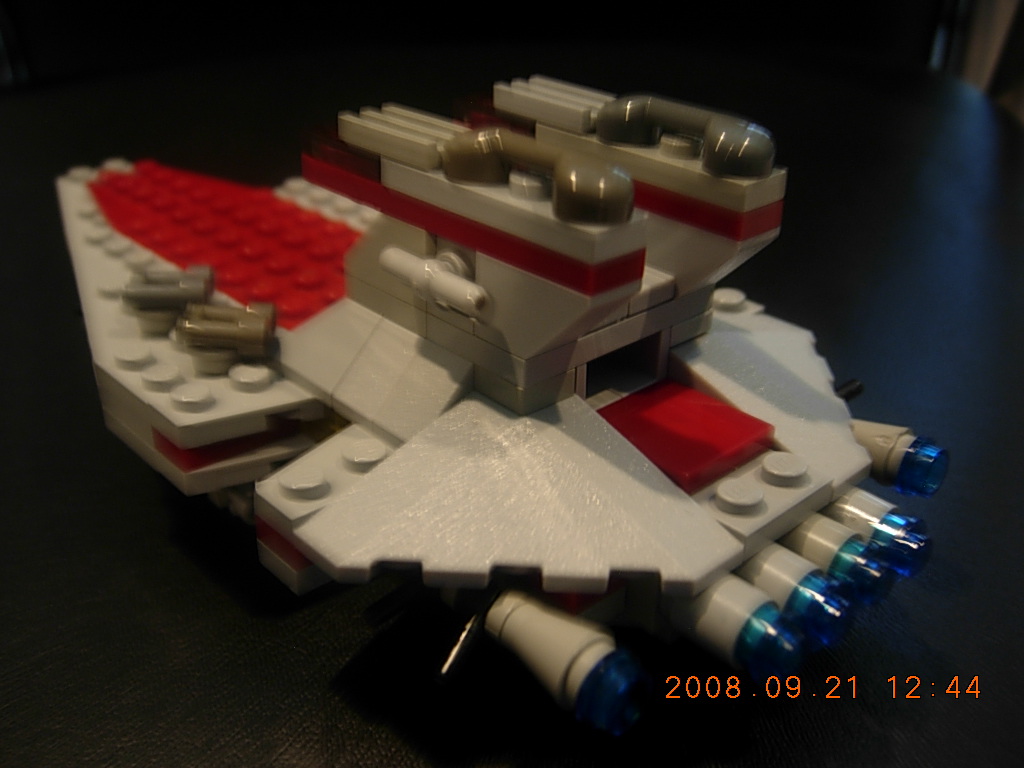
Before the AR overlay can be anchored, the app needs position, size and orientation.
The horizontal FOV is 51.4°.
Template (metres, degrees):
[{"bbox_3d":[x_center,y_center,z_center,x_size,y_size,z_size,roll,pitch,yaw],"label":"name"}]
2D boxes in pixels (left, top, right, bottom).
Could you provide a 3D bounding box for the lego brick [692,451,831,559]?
[{"bbox_3d":[0.026,0.012,0.114,0.016,0.005,0.008,-23,36,-39],"label":"lego brick"}]

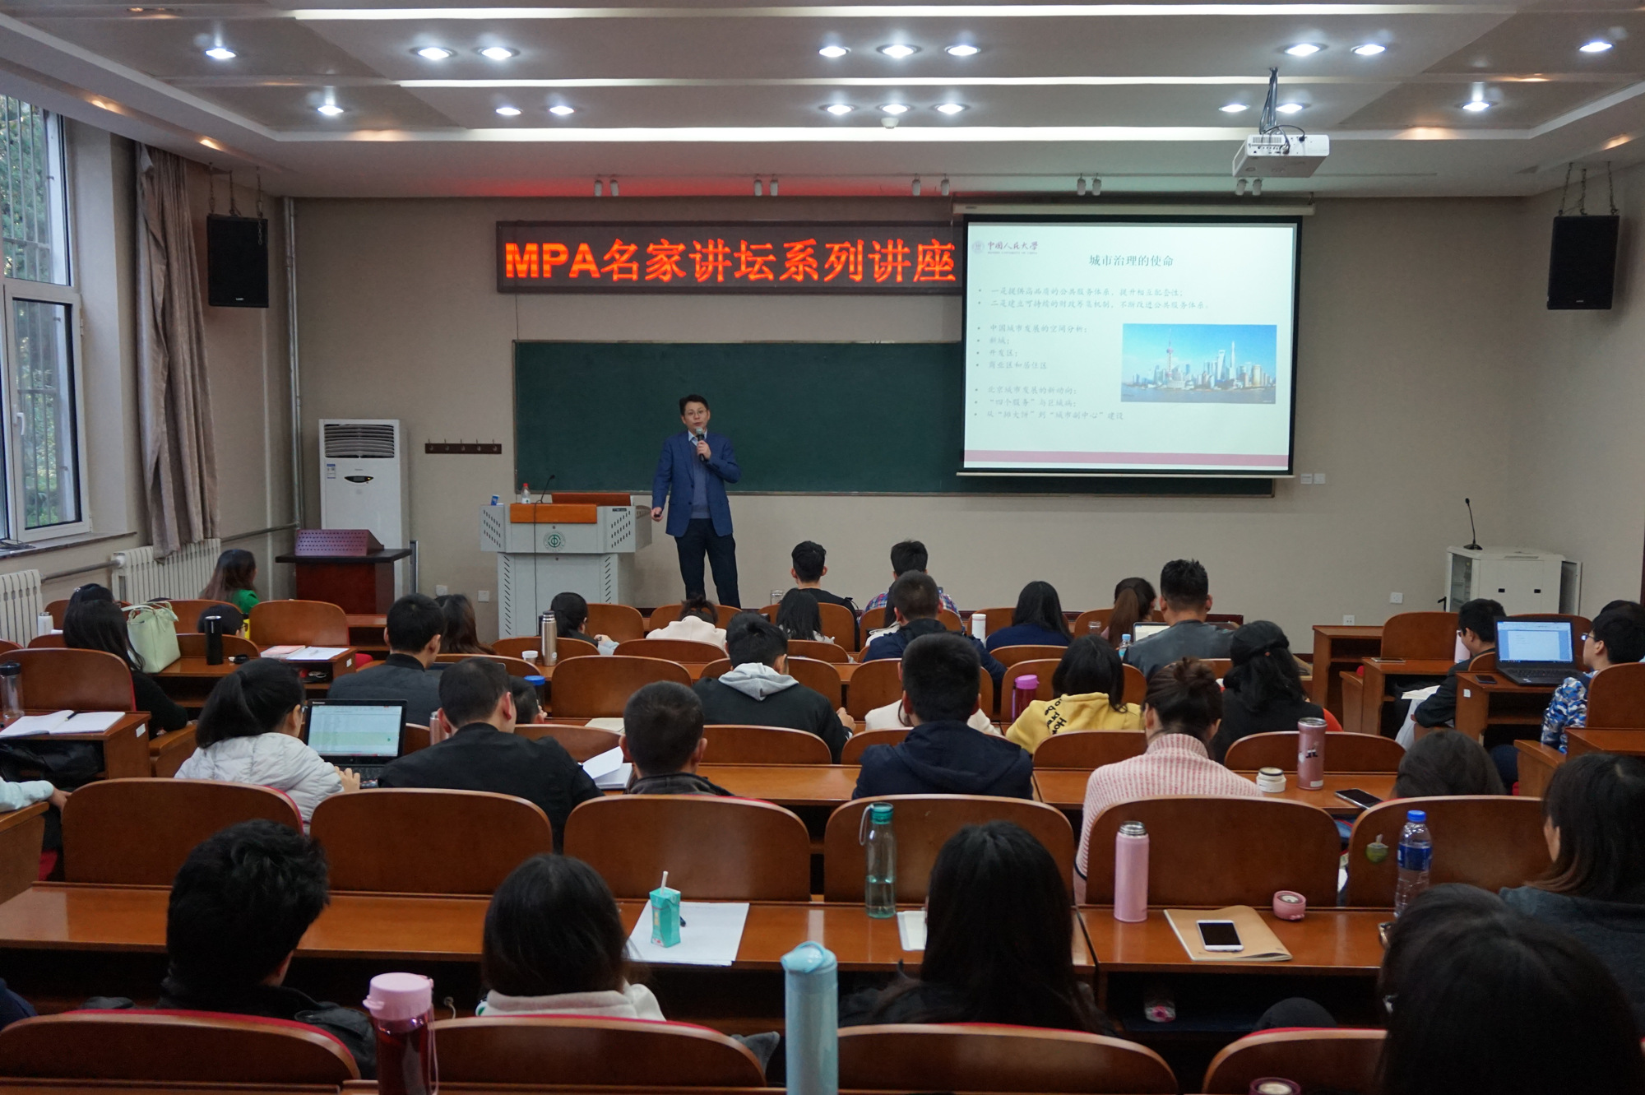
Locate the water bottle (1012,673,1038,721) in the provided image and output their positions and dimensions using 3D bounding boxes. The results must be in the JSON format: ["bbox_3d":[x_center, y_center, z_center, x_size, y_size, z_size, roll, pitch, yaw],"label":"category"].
[{"bbox_3d":[0.755,0.568,5.242,0.080,0.174,0.080,1,6,2],"label":"water bottle"}]

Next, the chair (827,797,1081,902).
[{"bbox_3d":[0.264,0.958,3.151,0.510,0.970,0.540,0,6,2],"label":"chair"}]

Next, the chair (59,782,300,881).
[{"bbox_3d":[-1.296,0.938,3.131,0.500,0.991,0.550,1,6,3],"label":"chair"}]

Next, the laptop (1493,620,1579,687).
[{"bbox_3d":[3.137,0.451,6.117,0.345,0.235,0.290,1,6,7],"label":"laptop"}]

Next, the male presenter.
[{"bbox_3d":[-0.867,-0.186,9.787,0.620,1.740,0.400,0,6,0],"label":"male presenter"}]

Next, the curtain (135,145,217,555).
[{"bbox_3d":[-4.125,-1.246,9.176,0.200,2.550,0.650,1,6,3],"label":"curtain"}]

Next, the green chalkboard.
[{"bbox_3d":[0.538,-1.006,11.143,5.990,1.200,0.050,1,6,2],"label":"green chalkboard"}]

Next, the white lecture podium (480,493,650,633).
[{"bbox_3d":[-1.810,0.150,10.148,1.074,1.064,0.730,0,6,2],"label":"white lecture podium"}]

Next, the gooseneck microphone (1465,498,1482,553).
[{"bbox_3d":[4.669,-0.165,10.132,0.140,0.374,0.130,-3,7,-28],"label":"gooseneck microphone"}]

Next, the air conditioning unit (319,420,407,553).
[{"bbox_3d":[-3.416,-0.047,10.688,0.575,1.840,0.340,0,6,-3],"label":"air conditioning unit"}]

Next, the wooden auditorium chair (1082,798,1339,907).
[{"bbox_3d":[0.844,1.000,3.341,0.540,0.996,0.560,1,6,2],"label":"wooden auditorium chair"}]

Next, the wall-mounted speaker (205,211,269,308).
[{"bbox_3d":[-4.040,-1.975,9.764,0.375,0.590,0.350,-3,16,-27],"label":"wall-mounted speaker"}]

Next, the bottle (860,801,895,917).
[{"bbox_3d":[0.107,0.608,2.769,0.066,0.225,0.060,1,6,3],"label":"bottle"}]

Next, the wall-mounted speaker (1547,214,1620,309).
[{"bbox_3d":[5.063,-1.906,9.471,0.375,0.590,0.350,2,14,19],"label":"wall-mounted speaker"}]

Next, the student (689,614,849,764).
[{"bbox_3d":[-0.151,0.816,4.627,0.520,1.299,0.750,1,6,2],"label":"student"}]

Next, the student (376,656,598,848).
[{"bbox_3d":[-0.773,0.829,3.467,0.520,1.142,0.750,1,6,6],"label":"student"}]

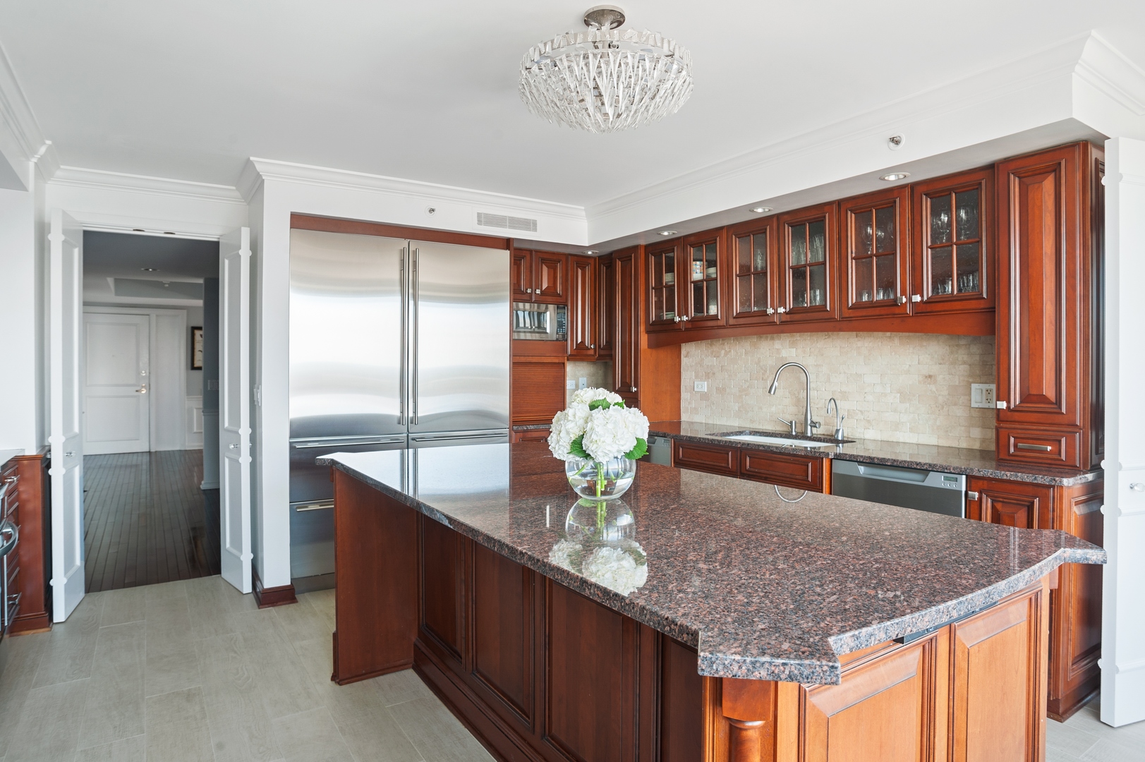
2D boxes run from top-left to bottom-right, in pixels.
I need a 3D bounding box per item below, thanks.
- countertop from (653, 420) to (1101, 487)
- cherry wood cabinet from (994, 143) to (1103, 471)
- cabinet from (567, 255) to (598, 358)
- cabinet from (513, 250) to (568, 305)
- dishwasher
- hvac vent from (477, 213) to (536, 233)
[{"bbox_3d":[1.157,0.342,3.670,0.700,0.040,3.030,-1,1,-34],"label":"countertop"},{"bbox_3d":[2.041,-0.297,2.687,0.330,1.270,0.320,-1,1,-34],"label":"cherry wood cabinet"},{"bbox_3d":[-0.014,-0.568,5.065,0.265,0.810,0.330,-1,1,-34],"label":"cabinet"},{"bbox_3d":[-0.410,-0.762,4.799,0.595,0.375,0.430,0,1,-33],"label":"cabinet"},{"bbox_3d":[1.642,0.784,2.939,0.590,0.840,0.610,0,1,-33],"label":"dishwasher"},{"bbox_3d":[-0.434,-1.067,4.290,0.455,0.083,0.020,-1,1,-34],"label":"hvac vent"}]

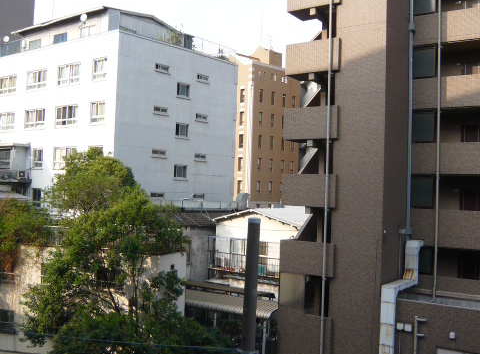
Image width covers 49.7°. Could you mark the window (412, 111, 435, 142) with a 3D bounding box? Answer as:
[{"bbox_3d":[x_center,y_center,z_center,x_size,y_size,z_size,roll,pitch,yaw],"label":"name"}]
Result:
[{"bbox_3d":[7.994,-2.199,22.580,0.951,1.447,0.120,0,-3,33],"label":"window"}]

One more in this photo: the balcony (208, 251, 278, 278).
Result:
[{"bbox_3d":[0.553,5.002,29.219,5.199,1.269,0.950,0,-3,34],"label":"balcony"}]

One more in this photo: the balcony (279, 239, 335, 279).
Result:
[{"bbox_3d":[3.222,3.529,22.620,2.537,1.380,1.400,0,-3,34],"label":"balcony"}]

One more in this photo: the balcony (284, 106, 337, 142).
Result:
[{"bbox_3d":[3.419,-2.250,22.850,2.537,1.380,1.400,0,-3,34],"label":"balcony"}]

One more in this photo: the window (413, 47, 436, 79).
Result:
[{"bbox_3d":[8.152,-5.105,22.934,1.160,1.550,0.150,0,-3,34],"label":"window"}]

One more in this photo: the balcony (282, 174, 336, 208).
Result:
[{"bbox_3d":[3.324,0.641,22.735,2.537,1.380,1.400,0,-3,34],"label":"balcony"}]

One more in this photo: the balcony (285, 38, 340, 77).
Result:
[{"bbox_3d":[3.415,-5.076,22.640,2.552,1.356,1.200,0,-3,33],"label":"balcony"}]

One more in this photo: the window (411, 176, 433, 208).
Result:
[{"bbox_3d":[7.925,0.682,22.446,0.946,1.407,0.120,0,-3,33],"label":"window"}]

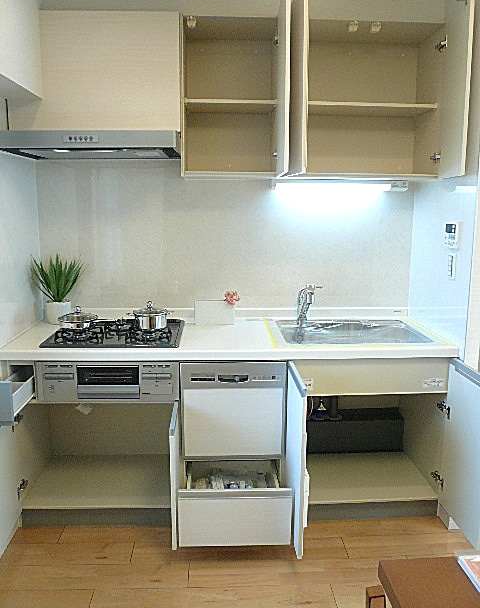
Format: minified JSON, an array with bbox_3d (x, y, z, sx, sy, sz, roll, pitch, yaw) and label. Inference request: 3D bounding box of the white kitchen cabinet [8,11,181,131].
[{"bbox_3d":[-0.634,-1.021,2.387,0.750,0.515,0.350,0,10,-3],"label":"white kitchen cabinet"}]

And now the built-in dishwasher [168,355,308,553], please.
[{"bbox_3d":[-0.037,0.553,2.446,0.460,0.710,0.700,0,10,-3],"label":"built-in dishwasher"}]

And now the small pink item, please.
[{"bbox_3d":[-0.038,-0.026,2.602,0.078,0.080,0.060,0,10,-3],"label":"small pink item"}]

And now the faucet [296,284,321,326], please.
[{"bbox_3d":[0.337,0.017,2.562,0.098,0.215,0.170,-4,11,-22],"label":"faucet"}]

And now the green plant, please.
[{"bbox_3d":[-0.909,-0.120,2.592,0.270,0.250,0.250,0,10,-3],"label":"green plant"}]

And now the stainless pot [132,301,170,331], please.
[{"bbox_3d":[-0.406,0.045,2.364,0.190,0.115,0.165,0,10,-3],"label":"stainless pot"}]

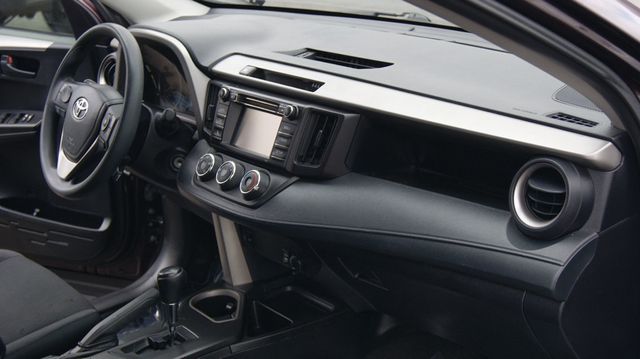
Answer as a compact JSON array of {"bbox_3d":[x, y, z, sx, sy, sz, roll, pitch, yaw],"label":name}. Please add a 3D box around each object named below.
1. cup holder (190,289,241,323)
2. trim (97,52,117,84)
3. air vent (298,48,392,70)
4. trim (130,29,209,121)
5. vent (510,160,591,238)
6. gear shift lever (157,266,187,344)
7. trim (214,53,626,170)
[{"bbox_3d":[-0.182,0.276,1.712,0.100,0.065,0.120,-14,23,-40],"label":"cup holder"},{"bbox_3d":[-0.484,-0.251,2.101,0.100,0.100,0.045,16,13,40],"label":"trim"},{"bbox_3d":[0.028,-0.229,1.732,0.080,0.025,0.230,-14,23,-40],"label":"air vent"},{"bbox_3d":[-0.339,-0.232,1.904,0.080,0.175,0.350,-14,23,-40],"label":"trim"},{"bbox_3d":[0.329,0.025,1.261,0.055,0.112,0.112,2,13,-38],"label":"vent"},{"bbox_3d":[-0.273,0.231,1.614,0.050,0.155,0.046,-14,23,-40],"label":"gear shift lever"},{"bbox_3d":[0.101,-0.134,1.490,0.085,0.050,0.890,-14,23,-40],"label":"trim"}]

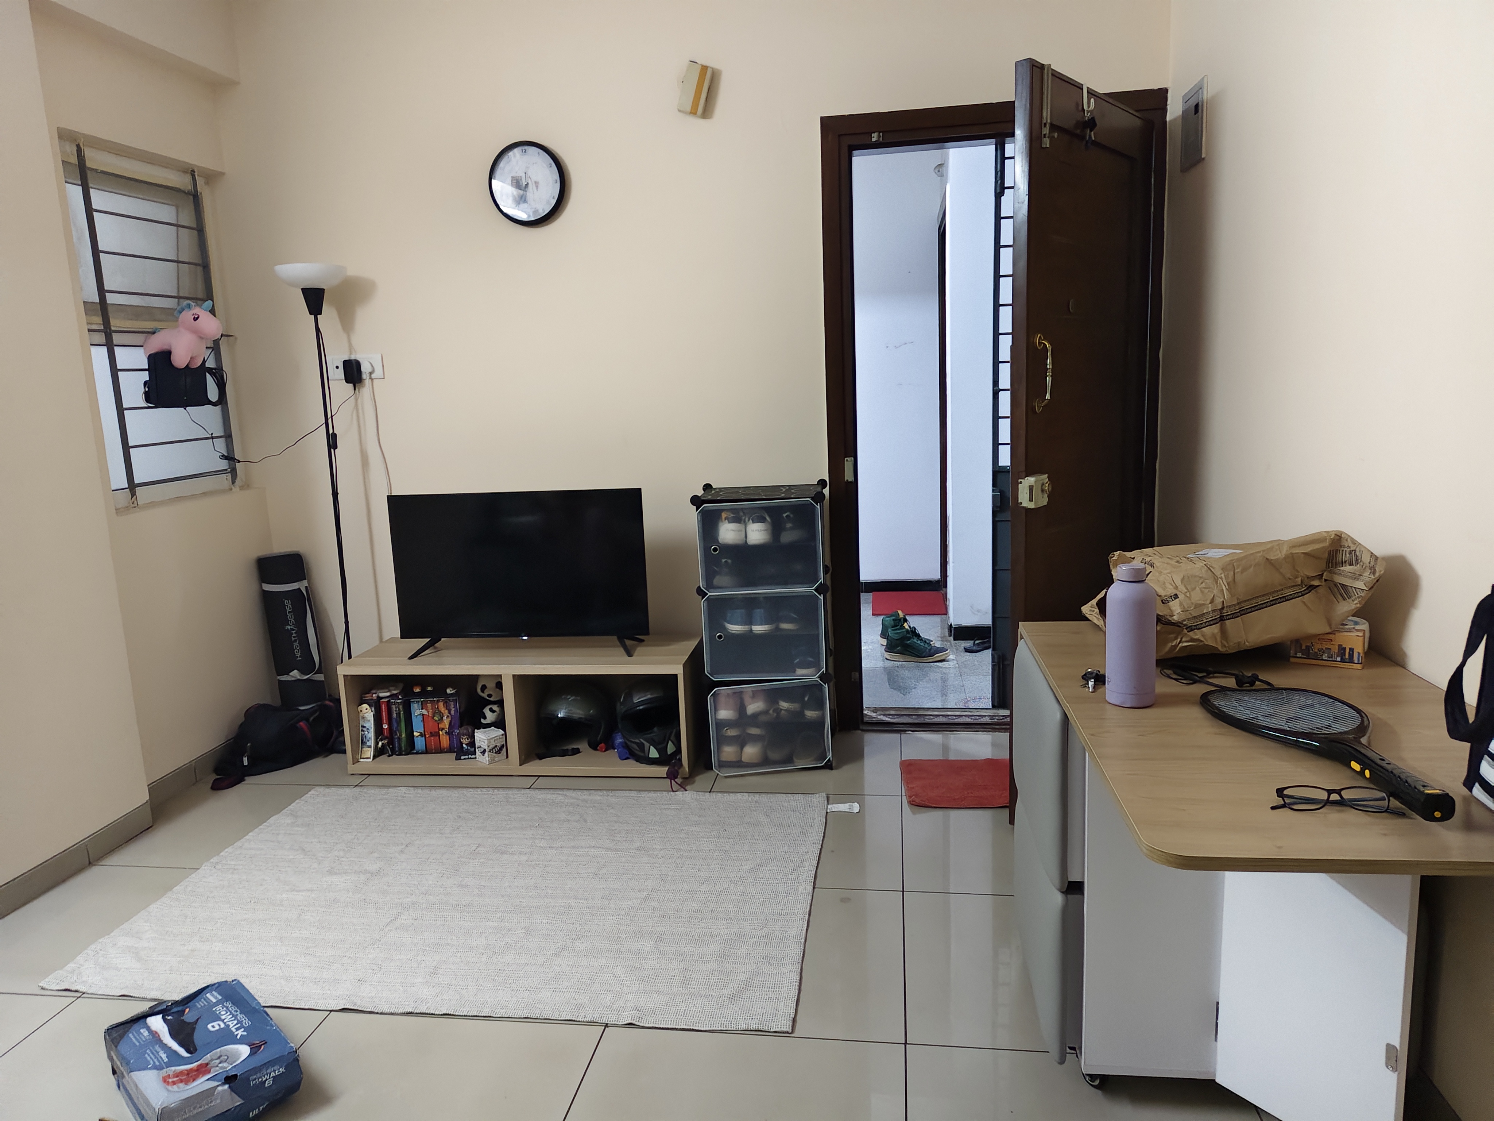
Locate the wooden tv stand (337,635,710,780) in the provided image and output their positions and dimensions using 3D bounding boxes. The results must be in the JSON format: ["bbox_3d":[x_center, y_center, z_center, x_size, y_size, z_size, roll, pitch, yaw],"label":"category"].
[{"bbox_3d":[-0.762,0.504,3.622,1.185,0.384,0.353,-1,10,8],"label":"wooden tv stand"}]

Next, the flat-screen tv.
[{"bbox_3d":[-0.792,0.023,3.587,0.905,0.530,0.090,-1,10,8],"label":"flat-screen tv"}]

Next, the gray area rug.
[{"bbox_3d":[-0.685,0.850,2.796,1.745,0.012,1.195,-1,10,8],"label":"gray area rug"}]

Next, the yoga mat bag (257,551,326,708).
[{"bbox_3d":[-1.697,0.342,3.901,0.175,0.712,0.175,-8,4,-10],"label":"yoga mat bag"}]

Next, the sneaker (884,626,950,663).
[{"bbox_3d":[0.772,0.370,4.717,0.285,0.166,0.110,1,11,16],"label":"sneaker"}]

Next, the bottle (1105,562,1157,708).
[{"bbox_3d":[0.610,0.116,1.657,0.077,0.227,0.077,-1,10,8],"label":"bottle"}]

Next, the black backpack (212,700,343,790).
[{"bbox_3d":[-1.661,0.631,3.722,0.440,0.195,0.270,-10,13,-38],"label":"black backpack"}]

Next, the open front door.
[{"bbox_3d":[1.018,-0.321,3.132,0.045,2.045,0.936,6,13,38],"label":"open front door"}]

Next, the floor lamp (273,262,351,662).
[{"bbox_3d":[-1.491,-0.171,3.755,0.275,1.748,0.275,-1,10,8],"label":"floor lamp"}]

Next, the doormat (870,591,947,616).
[{"bbox_3d":[0.902,0.233,5.788,0.400,0.012,0.610,-1,10,8],"label":"doormat"}]

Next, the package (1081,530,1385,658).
[{"bbox_3d":[0.909,0.048,1.980,0.480,0.150,0.270,-10,9,10],"label":"package"}]

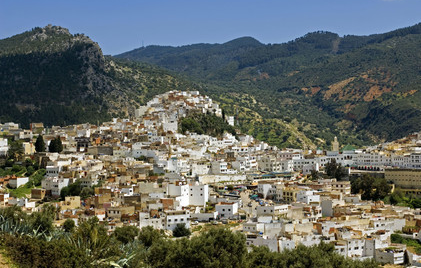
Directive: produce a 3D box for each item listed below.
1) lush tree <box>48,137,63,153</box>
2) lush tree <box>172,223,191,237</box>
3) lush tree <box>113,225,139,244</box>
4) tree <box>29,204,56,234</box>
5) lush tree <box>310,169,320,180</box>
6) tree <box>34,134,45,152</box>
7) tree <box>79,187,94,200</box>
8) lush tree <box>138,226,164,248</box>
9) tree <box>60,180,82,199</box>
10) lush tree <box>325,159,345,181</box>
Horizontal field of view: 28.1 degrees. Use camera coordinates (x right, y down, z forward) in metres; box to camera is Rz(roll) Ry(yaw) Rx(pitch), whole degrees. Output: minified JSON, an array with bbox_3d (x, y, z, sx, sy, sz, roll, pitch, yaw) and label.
[{"bbox_3d":[-103.170,6.990,560.000,9.320,10.650,8.850,0,1,0],"label":"lush tree"},{"bbox_3d":[-12.750,42.000,370.000,7.920,6.160,7.520,0,1,0],"label":"lush tree"},{"bbox_3d":[-15.660,18.610,155.000,4.790,3.870,4.550,0,1,0],"label":"lush tree"},{"bbox_3d":[-20.970,10.730,105.000,3.490,3.870,3.320,0,1,0],"label":"tree"},{"bbox_3d":[69.890,26.960,560.000,6.660,7.990,6.320,0,1,0],"label":"lush tree"},{"bbox_3d":[-113.820,6.320,560.000,6.660,11.980,6.320,0,1,0],"label":"tree"},{"bbox_3d":[-63.380,30.410,430.000,8.180,7.160,7.770,0,1,0],"label":"tree"},{"bbox_3d":[-10.520,18.540,150.000,4.640,4.100,4.400,0,1,0],"label":"lush tree"},{"bbox_3d":[-72.700,29.550,440.000,11.510,10.460,10.930,0,1,0],"label":"tree"},{"bbox_3d":[84.750,24.260,575.000,13.670,15.040,12.990,0,1,0],"label":"lush tree"}]

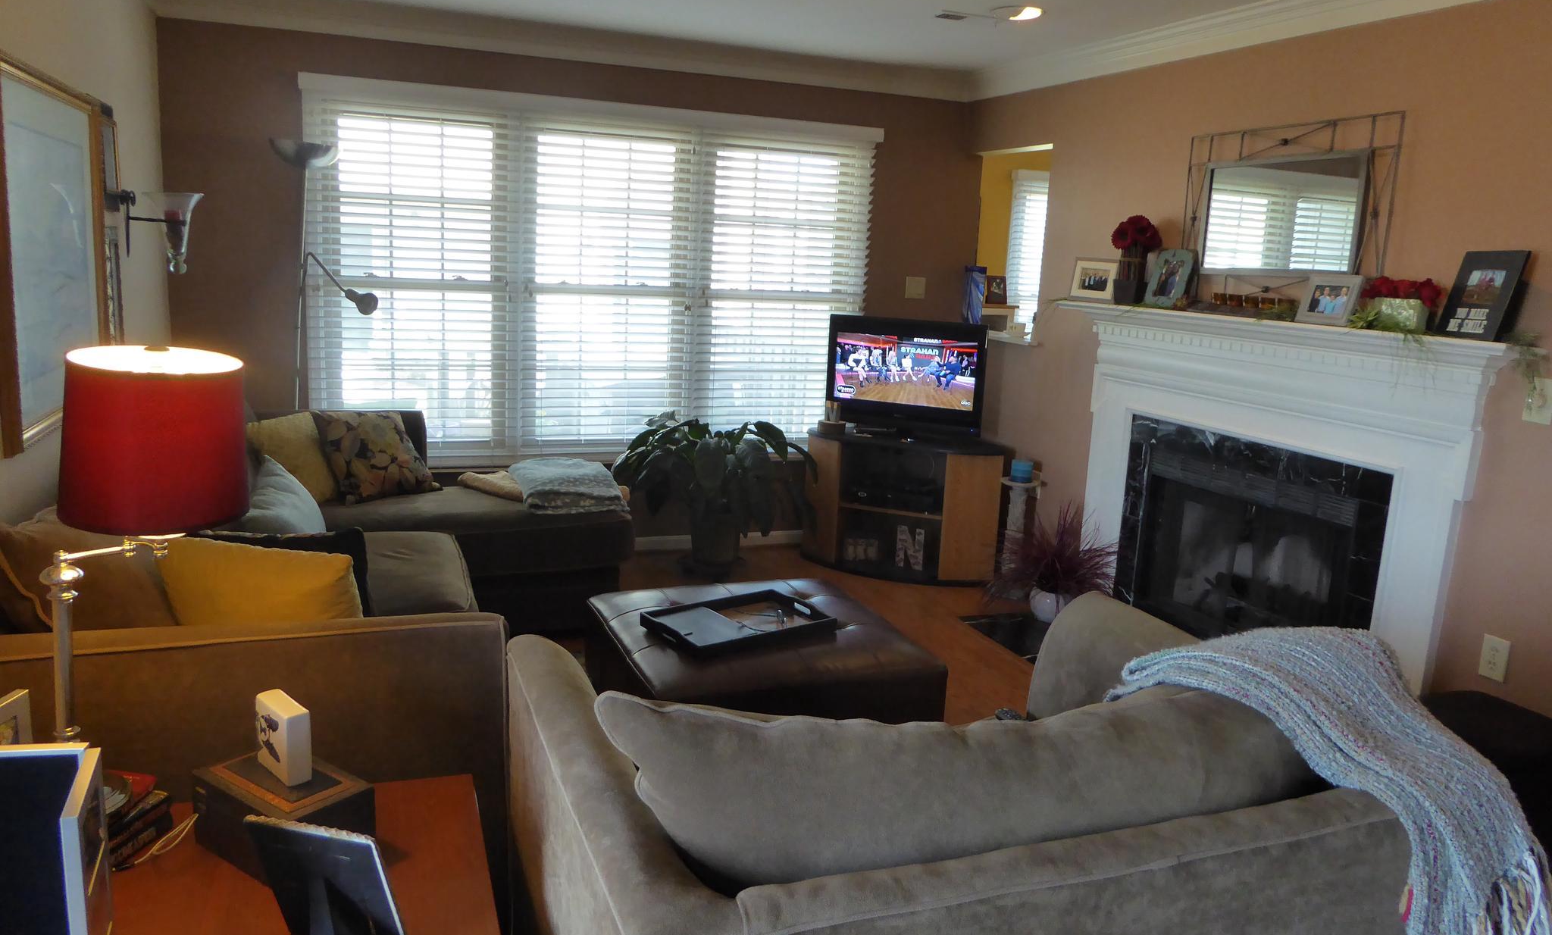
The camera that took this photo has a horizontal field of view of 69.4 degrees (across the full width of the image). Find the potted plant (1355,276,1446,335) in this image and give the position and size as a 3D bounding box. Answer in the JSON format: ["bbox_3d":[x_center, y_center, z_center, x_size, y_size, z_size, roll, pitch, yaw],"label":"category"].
[{"bbox_3d":[1.859,-0.482,3.325,0.170,0.172,0.280,-2,12,-21],"label":"potted plant"}]

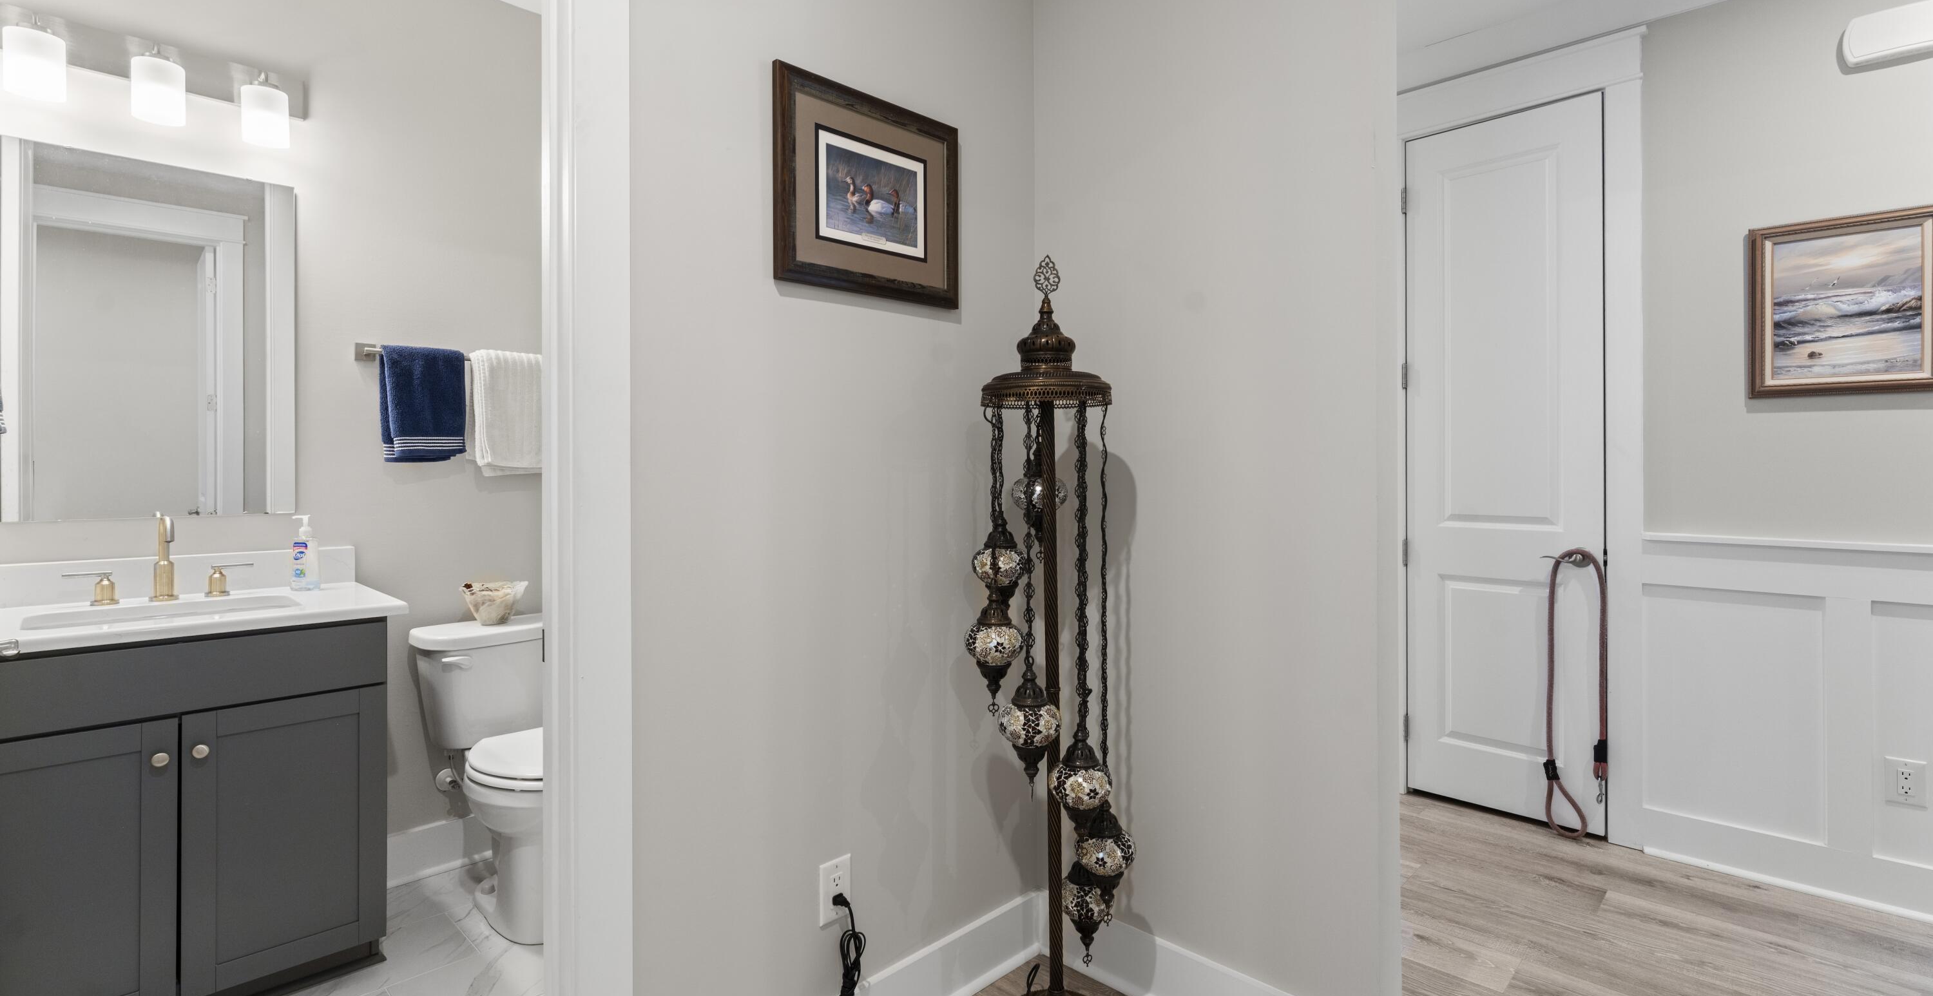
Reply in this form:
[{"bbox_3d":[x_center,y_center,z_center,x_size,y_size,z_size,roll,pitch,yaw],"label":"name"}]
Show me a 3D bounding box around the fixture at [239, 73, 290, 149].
[{"bbox_3d":[-1.783,-0.978,2.044,0.098,0.160,0.110,-1,1,-45],"label":"fixture"}]

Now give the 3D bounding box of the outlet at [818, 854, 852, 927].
[{"bbox_3d":[-0.265,0.798,1.635,0.078,0.122,0.014,-1,1,-45],"label":"outlet"}]

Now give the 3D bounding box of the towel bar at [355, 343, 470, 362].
[{"bbox_3d":[-1.484,-0.415,2.460,0.600,0.050,0.076,-1,1,-45],"label":"towel bar"}]

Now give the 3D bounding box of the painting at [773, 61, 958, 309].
[{"bbox_3d":[-0.195,-0.650,1.740,0.485,0.415,0.025,-1,1,-44],"label":"painting"}]

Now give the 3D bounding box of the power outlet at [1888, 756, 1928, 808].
[{"bbox_3d":[2.559,0.774,2.190,0.012,0.121,0.077,-1,1,-45],"label":"power outlet"}]

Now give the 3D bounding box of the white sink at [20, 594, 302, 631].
[{"bbox_3d":[-1.859,0.326,1.888,0.455,0.130,0.290,-1,1,-44],"label":"white sink"}]

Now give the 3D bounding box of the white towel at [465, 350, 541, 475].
[{"bbox_3d":[-1.401,-0.255,2.519,0.270,0.365,0.090,-1,1,-45],"label":"white towel"}]

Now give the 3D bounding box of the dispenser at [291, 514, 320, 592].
[{"bbox_3d":[-1.817,0.150,2.214,0.060,0.195,0.046,0,1,9],"label":"dispenser"}]

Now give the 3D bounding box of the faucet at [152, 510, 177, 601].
[{"bbox_3d":[-2.008,0.153,2.020,0.055,0.215,0.155,-1,1,-44],"label":"faucet"}]

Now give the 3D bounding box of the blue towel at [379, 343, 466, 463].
[{"bbox_3d":[-1.580,-0.270,2.342,0.210,0.325,0.090,-1,1,-45],"label":"blue towel"}]

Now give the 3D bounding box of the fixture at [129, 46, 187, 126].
[{"bbox_3d":[-1.992,-1.012,1.986,0.097,0.150,0.110,-1,1,-44],"label":"fixture"}]

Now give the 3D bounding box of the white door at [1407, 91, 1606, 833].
[{"bbox_3d":[1.919,-0.120,2.892,0.590,2.450,0.042,1,1,42],"label":"white door"}]

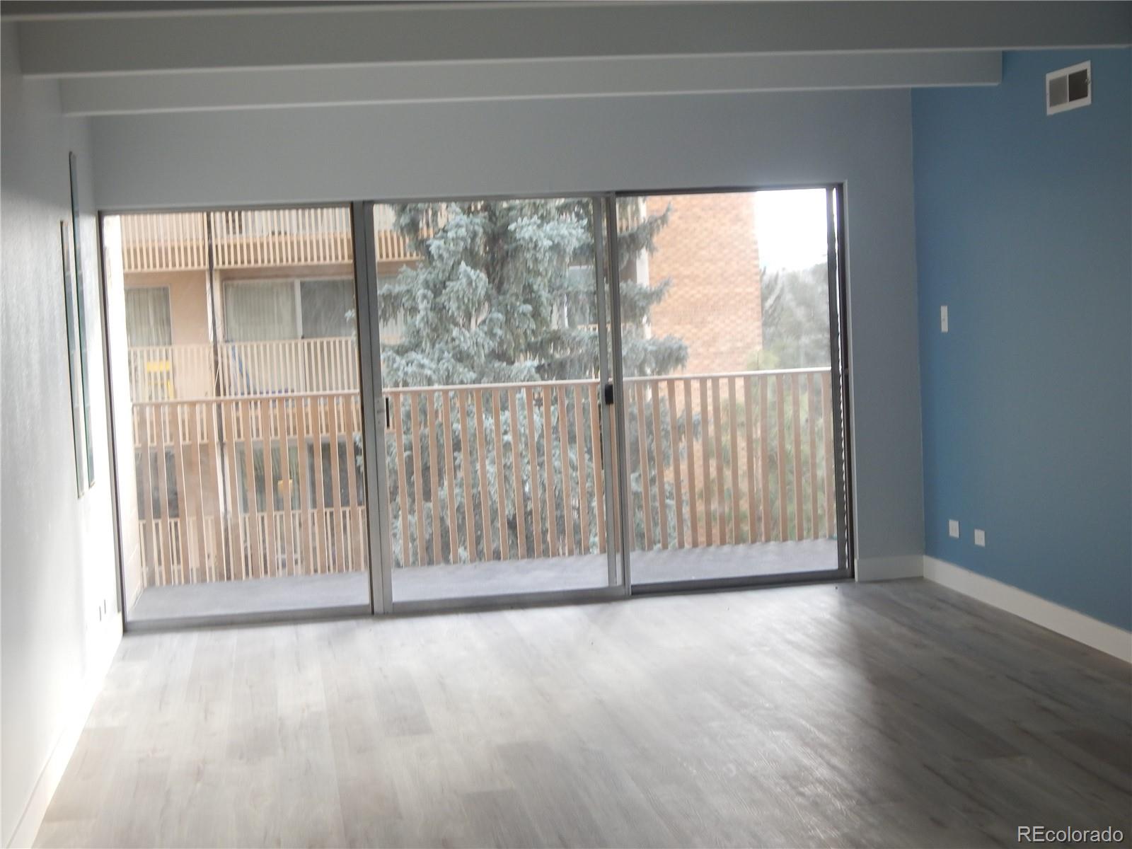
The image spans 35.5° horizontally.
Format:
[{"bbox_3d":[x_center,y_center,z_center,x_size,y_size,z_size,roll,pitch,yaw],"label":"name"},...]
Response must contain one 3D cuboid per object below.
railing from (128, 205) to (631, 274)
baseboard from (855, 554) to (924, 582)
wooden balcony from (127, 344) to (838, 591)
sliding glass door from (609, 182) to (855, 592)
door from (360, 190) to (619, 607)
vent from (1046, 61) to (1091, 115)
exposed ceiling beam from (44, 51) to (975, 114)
[{"bbox_3d":[-2.991,-3.375,28.442,8.429,1.500,0.100,-3,4,-9],"label":"railing"},{"bbox_3d":[1.657,0.733,8.995,0.337,0.119,0.016,-3,4,-9],"label":"baseboard"},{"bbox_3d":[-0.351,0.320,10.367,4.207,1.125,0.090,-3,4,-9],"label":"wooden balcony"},{"bbox_3d":[0.830,-0.185,8.910,1.224,1.989,0.060,-3,4,-9],"label":"sliding glass door"},{"bbox_3d":[-0.358,-0.117,8.704,1.239,1.989,0.060,-3,4,-9],"label":"door"},{"bbox_3d":[2.013,-1.351,7.106,0.025,0.168,0.393,-3,4,-9],"label":"vent"},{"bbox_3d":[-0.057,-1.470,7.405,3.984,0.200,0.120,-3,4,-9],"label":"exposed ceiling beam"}]

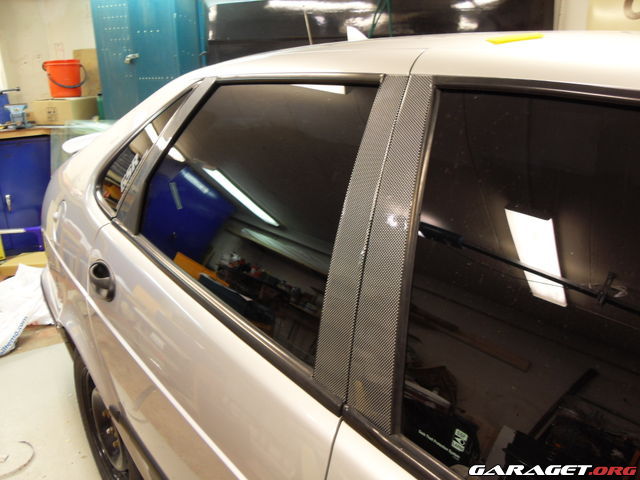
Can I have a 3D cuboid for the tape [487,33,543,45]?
[{"bbox_3d":[0.324,-0.336,0.862,0.085,0.008,0.060,-6,25,4],"label":"tape"}]

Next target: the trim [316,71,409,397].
[{"bbox_3d":[0.052,-0.022,0.715,0.075,0.466,0.035,2,-15,46],"label":"trim"}]

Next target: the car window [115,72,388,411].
[{"bbox_3d":[-0.164,-0.116,0.980,0.055,0.446,0.909,23,0,-42],"label":"car window"}]

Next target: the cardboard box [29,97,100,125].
[{"bbox_3d":[-1.958,-0.997,3.999,0.289,0.172,0.420,1,19,0],"label":"cardboard box"}]

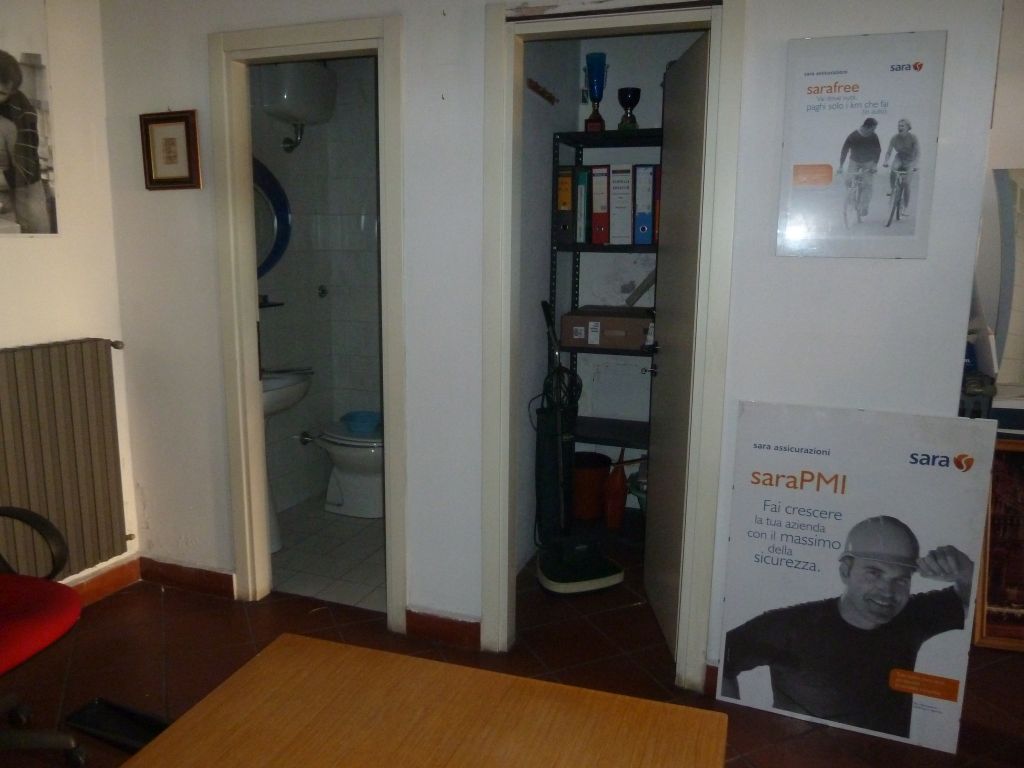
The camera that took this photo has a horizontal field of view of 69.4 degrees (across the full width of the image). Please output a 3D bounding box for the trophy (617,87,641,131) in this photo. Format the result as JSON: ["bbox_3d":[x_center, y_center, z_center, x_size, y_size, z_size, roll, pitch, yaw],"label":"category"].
[{"bbox_3d":[0.540,-1.256,3.403,0.105,0.205,0.100,4,10,19],"label":"trophy"}]

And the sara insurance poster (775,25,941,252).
[{"bbox_3d":[0.970,-0.660,2.080,0.400,0.600,0.016,4,10,19],"label":"sara insurance poster"}]

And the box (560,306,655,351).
[{"bbox_3d":[0.529,-0.267,3.659,0.490,0.165,0.360,4,10,19],"label":"box"}]

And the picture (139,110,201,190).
[{"bbox_3d":[-1.297,-0.888,2.824,0.262,0.282,0.022,4,10,19],"label":"picture"}]

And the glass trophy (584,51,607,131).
[{"bbox_3d":[0.390,-1.347,3.441,0.105,0.370,0.095,4,10,19],"label":"glass trophy"}]

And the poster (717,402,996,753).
[{"bbox_3d":[1.008,0.570,2.239,0.690,1.000,0.020,5,9,21],"label":"poster"}]

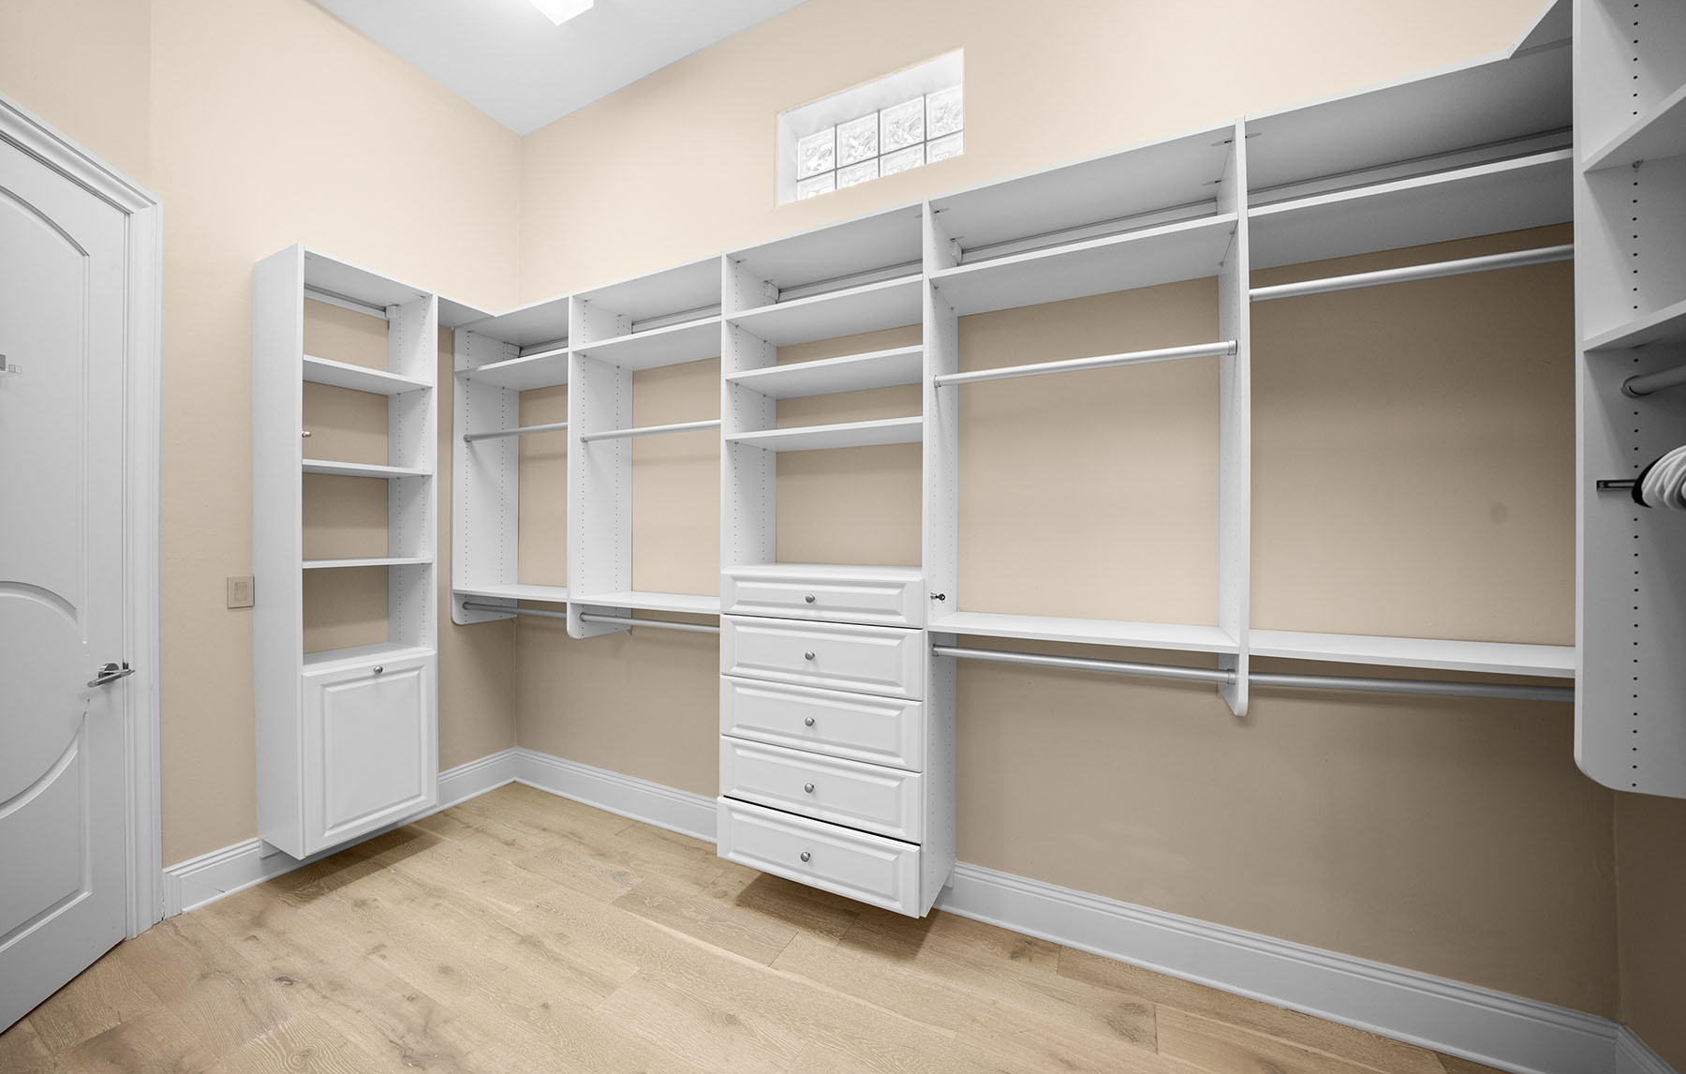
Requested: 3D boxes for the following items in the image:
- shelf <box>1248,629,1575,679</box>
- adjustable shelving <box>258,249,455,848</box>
[{"bbox_3d":[1.448,0.288,1.401,0.789,0.021,0.345,0,0,25],"label":"shelf"},{"bbox_3d":[-2.002,0.056,2.297,0.347,2.200,0.470,0,0,25],"label":"adjustable shelving"}]

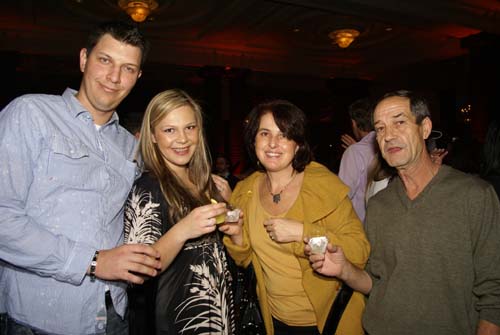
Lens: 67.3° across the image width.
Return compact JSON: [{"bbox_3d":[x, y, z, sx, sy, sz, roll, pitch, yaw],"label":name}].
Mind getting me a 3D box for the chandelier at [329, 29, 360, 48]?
[{"bbox_3d":[2.466,-3.307,9.800,0.800,0.400,0.800,1,4,14],"label":"chandelier"}]

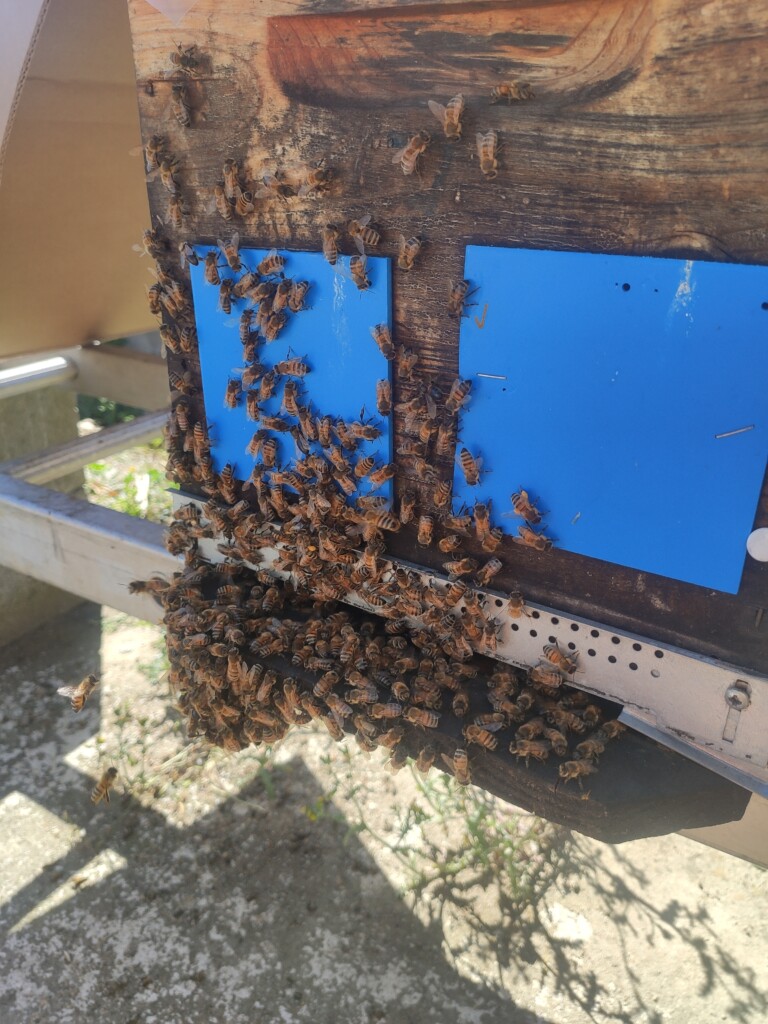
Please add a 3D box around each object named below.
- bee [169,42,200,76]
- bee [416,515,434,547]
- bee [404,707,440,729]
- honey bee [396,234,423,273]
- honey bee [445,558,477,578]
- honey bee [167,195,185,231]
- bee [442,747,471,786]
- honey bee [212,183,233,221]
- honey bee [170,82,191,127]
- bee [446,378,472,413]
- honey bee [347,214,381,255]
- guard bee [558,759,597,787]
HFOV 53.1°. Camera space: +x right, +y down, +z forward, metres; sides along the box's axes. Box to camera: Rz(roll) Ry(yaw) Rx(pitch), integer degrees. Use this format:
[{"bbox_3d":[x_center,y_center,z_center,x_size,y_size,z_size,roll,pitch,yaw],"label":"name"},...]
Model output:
[{"bbox_3d":[-0.074,-0.168,0.287,0.014,0.008,0.005,25,32,24],"label":"bee"},{"bbox_3d":[0.016,0.008,0.301,0.006,0.013,0.005,18,29,28],"label":"bee"},{"bbox_3d":[0.014,0.078,0.287,0.013,0.005,0.006,9,26,19],"label":"bee"},{"bbox_3d":[0.009,-0.086,0.258,0.007,0.013,0.005,36,37,17],"label":"honey bee"},{"bbox_3d":[0.029,0.020,0.297,0.014,0.006,0.005,-7,16,36],"label":"honey bee"},{"bbox_3d":[-0.084,-0.123,0.315,0.006,0.013,0.005,11,26,31],"label":"honey bee"},{"bbox_3d":[0.027,0.092,0.277,0.008,0.013,0.005,5,24,33],"label":"bee"},{"bbox_3d":[-0.063,-0.121,0.301,0.005,0.013,0.005,-8,16,37],"label":"honey bee"},{"bbox_3d":[-0.077,-0.155,0.294,0.006,0.014,0.005,-2,18,35],"label":"honey bee"},{"bbox_3d":[0.027,-0.041,0.273,0.006,0.013,0.005,42,38,12],"label":"bee"},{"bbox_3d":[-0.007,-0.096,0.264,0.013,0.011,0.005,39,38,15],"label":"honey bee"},{"bbox_3d":[0.066,0.088,0.264,0.013,0.005,0.006,-2,25,-5],"label":"guard bee"}]

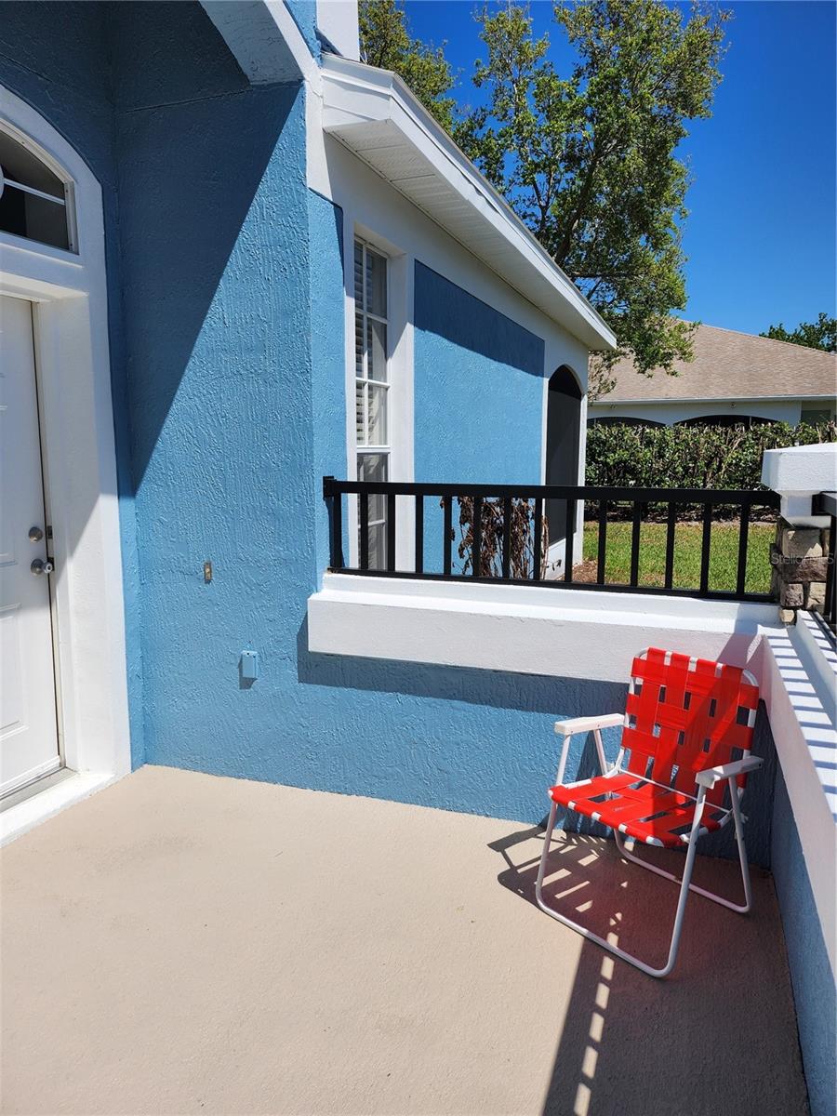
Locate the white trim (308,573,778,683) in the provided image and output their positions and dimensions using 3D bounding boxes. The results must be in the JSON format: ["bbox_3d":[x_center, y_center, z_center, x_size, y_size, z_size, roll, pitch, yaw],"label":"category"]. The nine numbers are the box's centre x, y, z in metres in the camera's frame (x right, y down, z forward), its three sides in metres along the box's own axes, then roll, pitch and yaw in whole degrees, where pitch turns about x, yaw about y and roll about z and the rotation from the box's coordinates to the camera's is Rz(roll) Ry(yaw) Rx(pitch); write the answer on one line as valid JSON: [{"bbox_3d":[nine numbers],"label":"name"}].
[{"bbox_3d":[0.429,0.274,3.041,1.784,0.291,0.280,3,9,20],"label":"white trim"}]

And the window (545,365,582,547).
[{"bbox_3d":[1.650,-1.213,8.964,0.120,1.943,2.215,3,9,20],"label":"window"}]

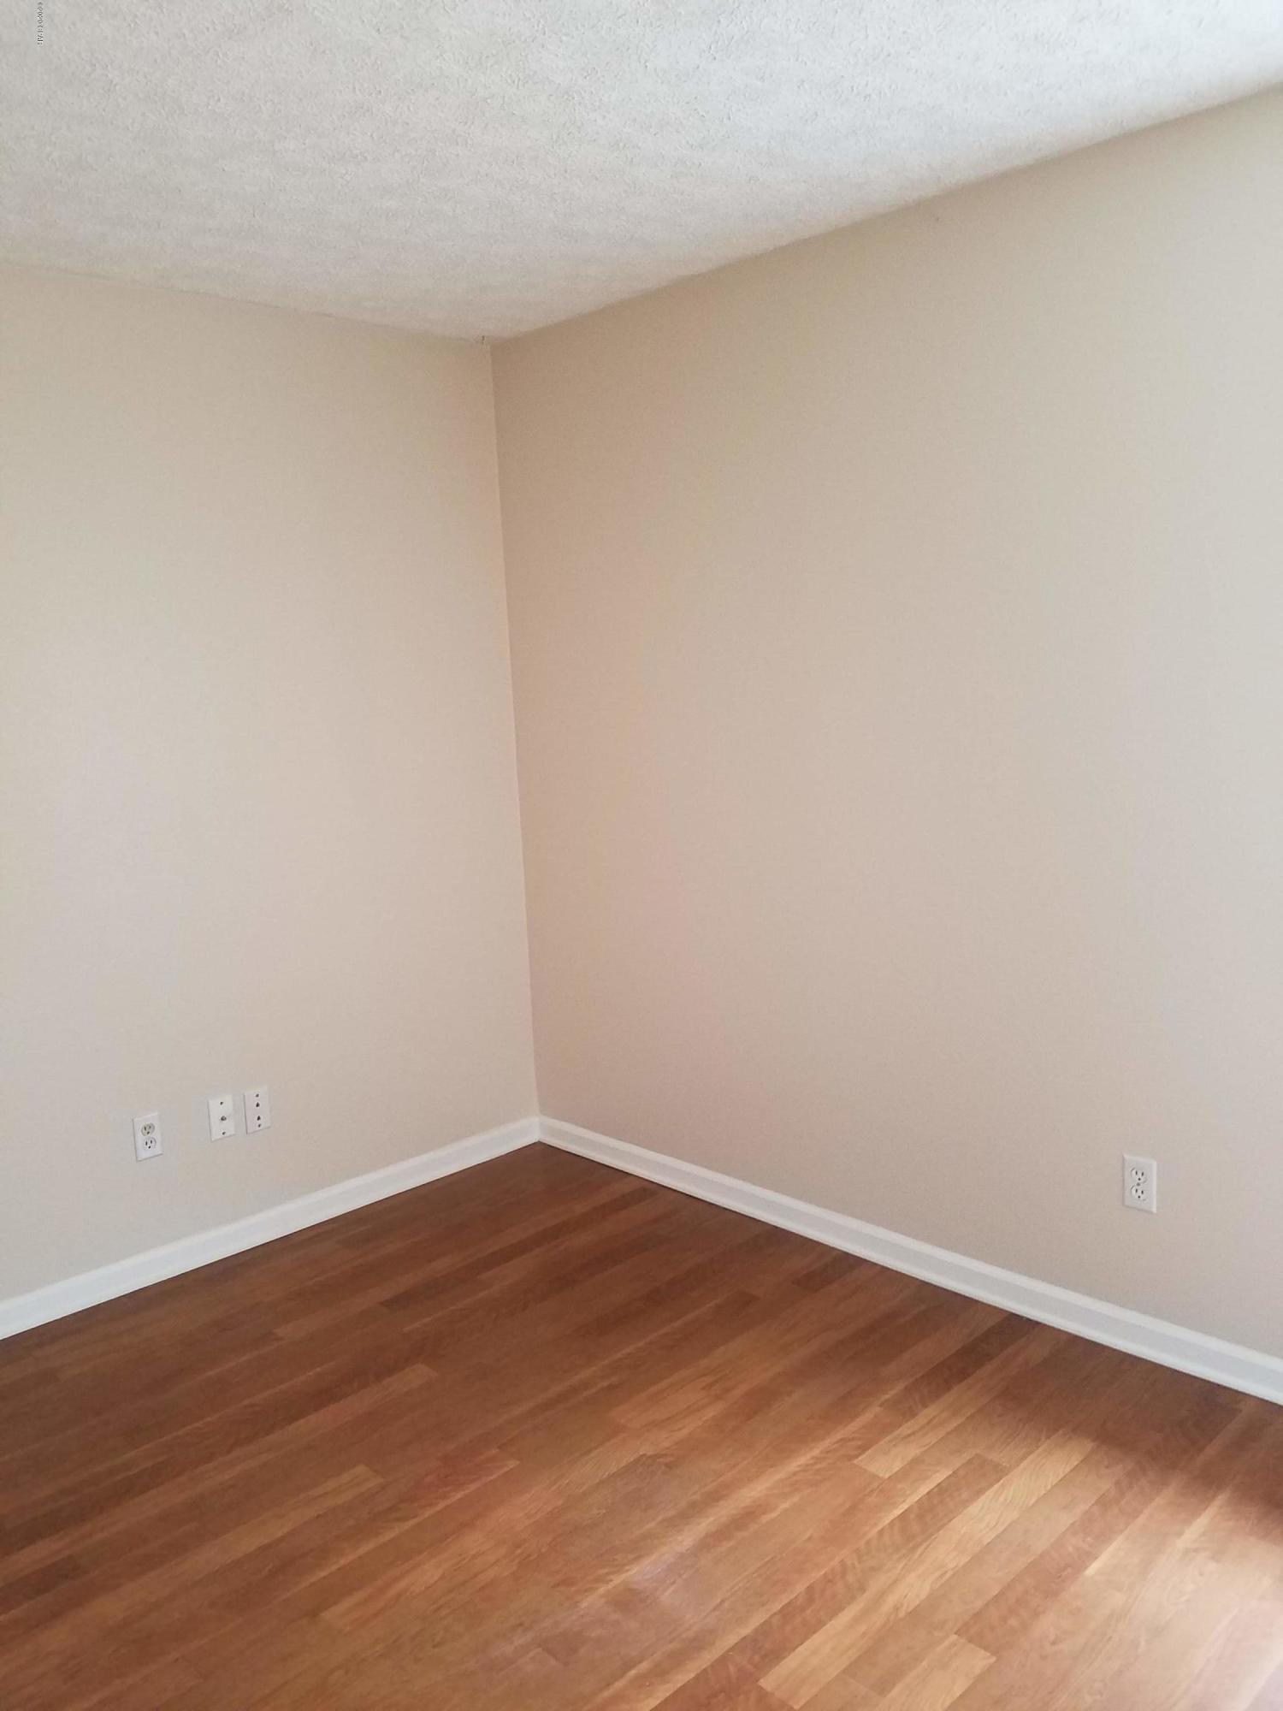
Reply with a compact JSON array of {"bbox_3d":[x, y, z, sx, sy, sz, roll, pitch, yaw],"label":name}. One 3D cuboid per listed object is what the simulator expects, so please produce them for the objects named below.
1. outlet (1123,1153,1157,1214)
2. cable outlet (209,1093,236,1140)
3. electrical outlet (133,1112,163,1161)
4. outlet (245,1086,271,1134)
[{"bbox_3d":[1.052,0.695,2.714,0.010,0.114,0.070,-11,12,-44],"label":"outlet"},{"bbox_3d":[-1.105,0.695,3.395,0.070,0.114,0.010,-11,12,-44],"label":"cable outlet"},{"bbox_3d":[-1.248,0.715,3.256,0.070,0.114,0.010,-11,12,-44],"label":"electrical outlet"},{"bbox_3d":[-1.032,0.688,3.466,0.070,0.114,0.010,-11,12,-44],"label":"outlet"}]

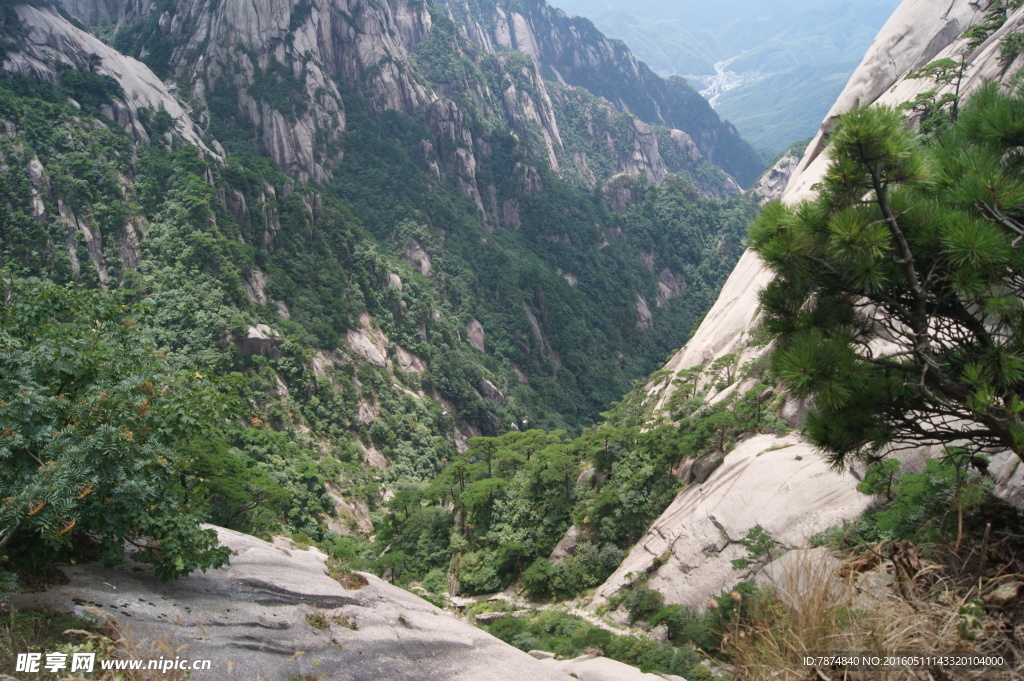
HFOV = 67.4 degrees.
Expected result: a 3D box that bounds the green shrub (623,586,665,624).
[{"bbox_3d":[13.280,26.750,77.470,4.270,3.610,3.740,0,27,0],"label":"green shrub"}]

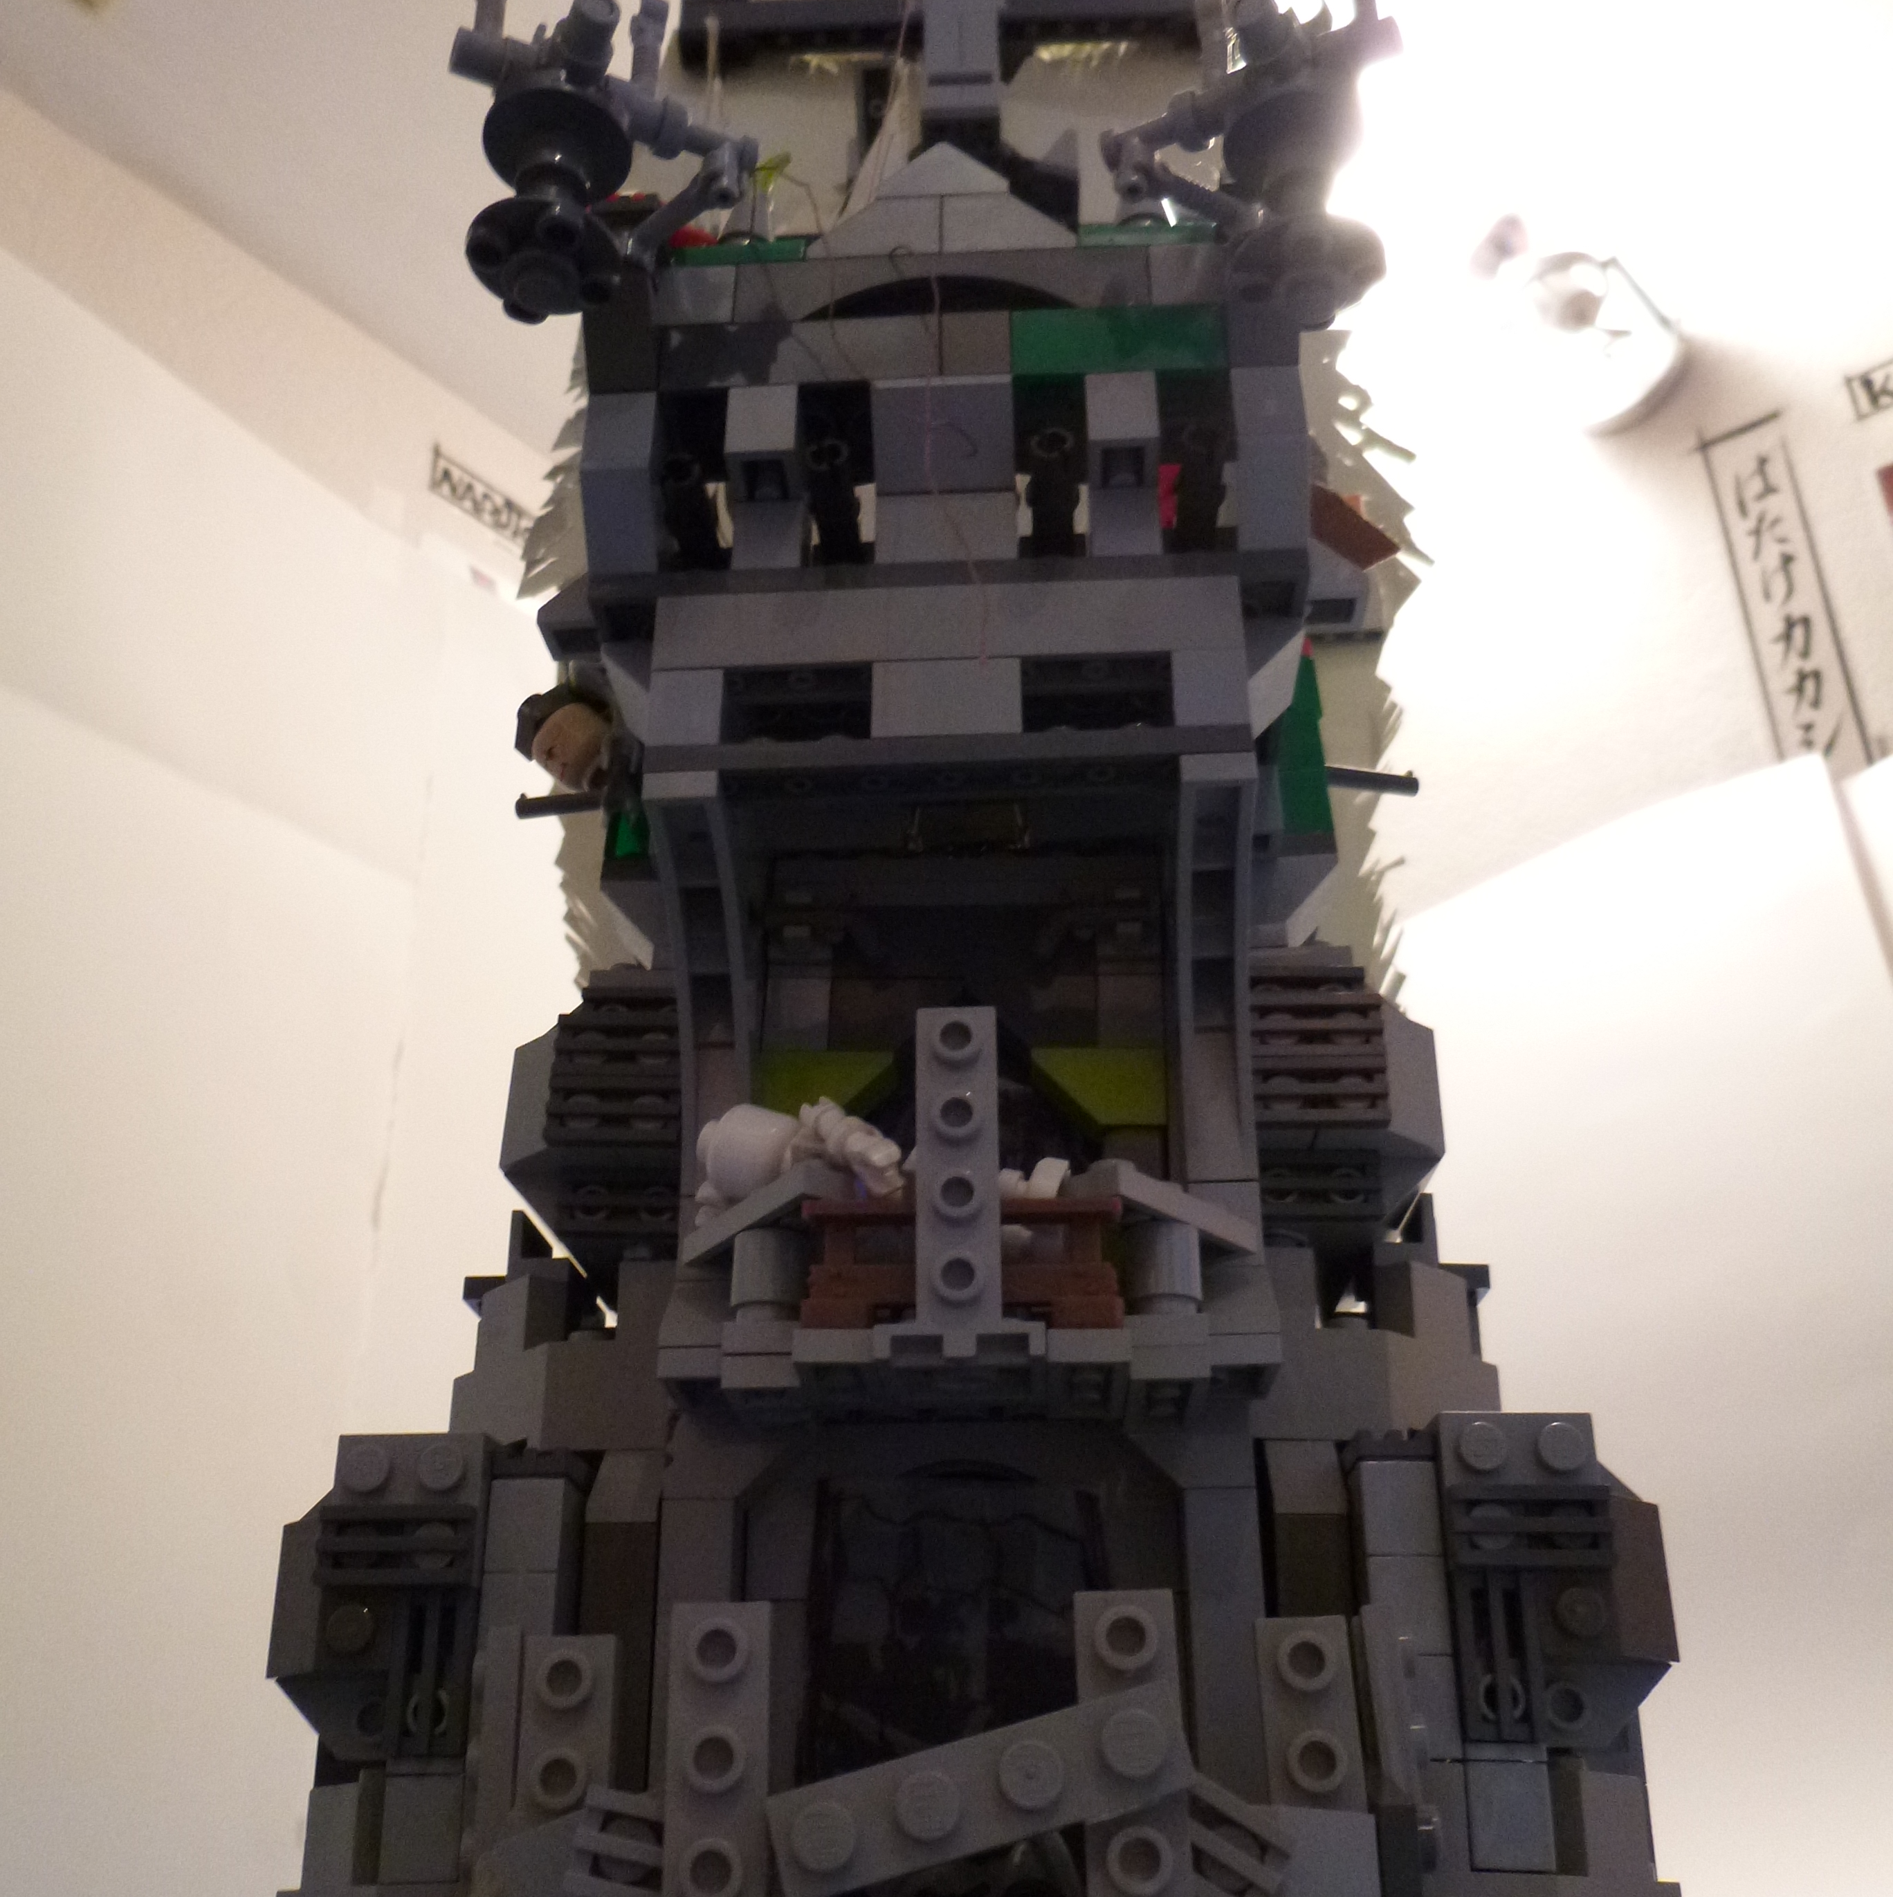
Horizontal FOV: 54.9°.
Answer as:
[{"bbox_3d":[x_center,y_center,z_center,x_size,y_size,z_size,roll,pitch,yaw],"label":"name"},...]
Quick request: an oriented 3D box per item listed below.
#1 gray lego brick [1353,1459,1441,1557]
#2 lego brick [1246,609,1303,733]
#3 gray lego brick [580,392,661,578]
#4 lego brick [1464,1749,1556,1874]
[{"bbox_3d":[0.047,0.060,0.193,0.008,0.010,0.008,-2,-25,2],"label":"gray lego brick"},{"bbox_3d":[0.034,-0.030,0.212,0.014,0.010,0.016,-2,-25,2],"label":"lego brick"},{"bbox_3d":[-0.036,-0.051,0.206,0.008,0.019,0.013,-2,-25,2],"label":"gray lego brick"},{"bbox_3d":[0.055,0.085,0.180,0.008,0.010,0.008,-2,-25,2],"label":"lego brick"}]

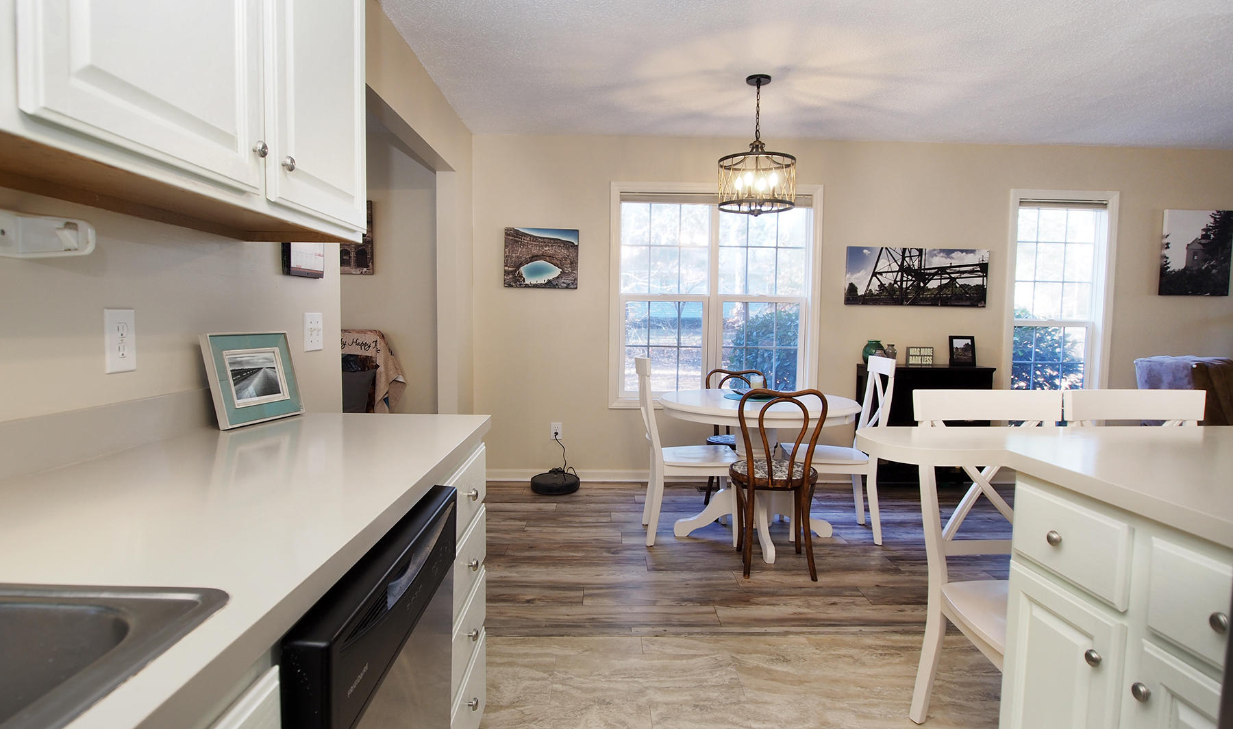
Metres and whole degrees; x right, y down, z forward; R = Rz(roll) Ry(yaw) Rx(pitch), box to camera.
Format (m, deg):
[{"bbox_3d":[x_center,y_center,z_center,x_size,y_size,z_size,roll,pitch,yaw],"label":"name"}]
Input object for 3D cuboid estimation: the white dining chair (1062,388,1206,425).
[{"bbox_3d":[1.541,0.579,1.689,0.463,0.972,0.547,1,4,-4],"label":"white dining chair"}]

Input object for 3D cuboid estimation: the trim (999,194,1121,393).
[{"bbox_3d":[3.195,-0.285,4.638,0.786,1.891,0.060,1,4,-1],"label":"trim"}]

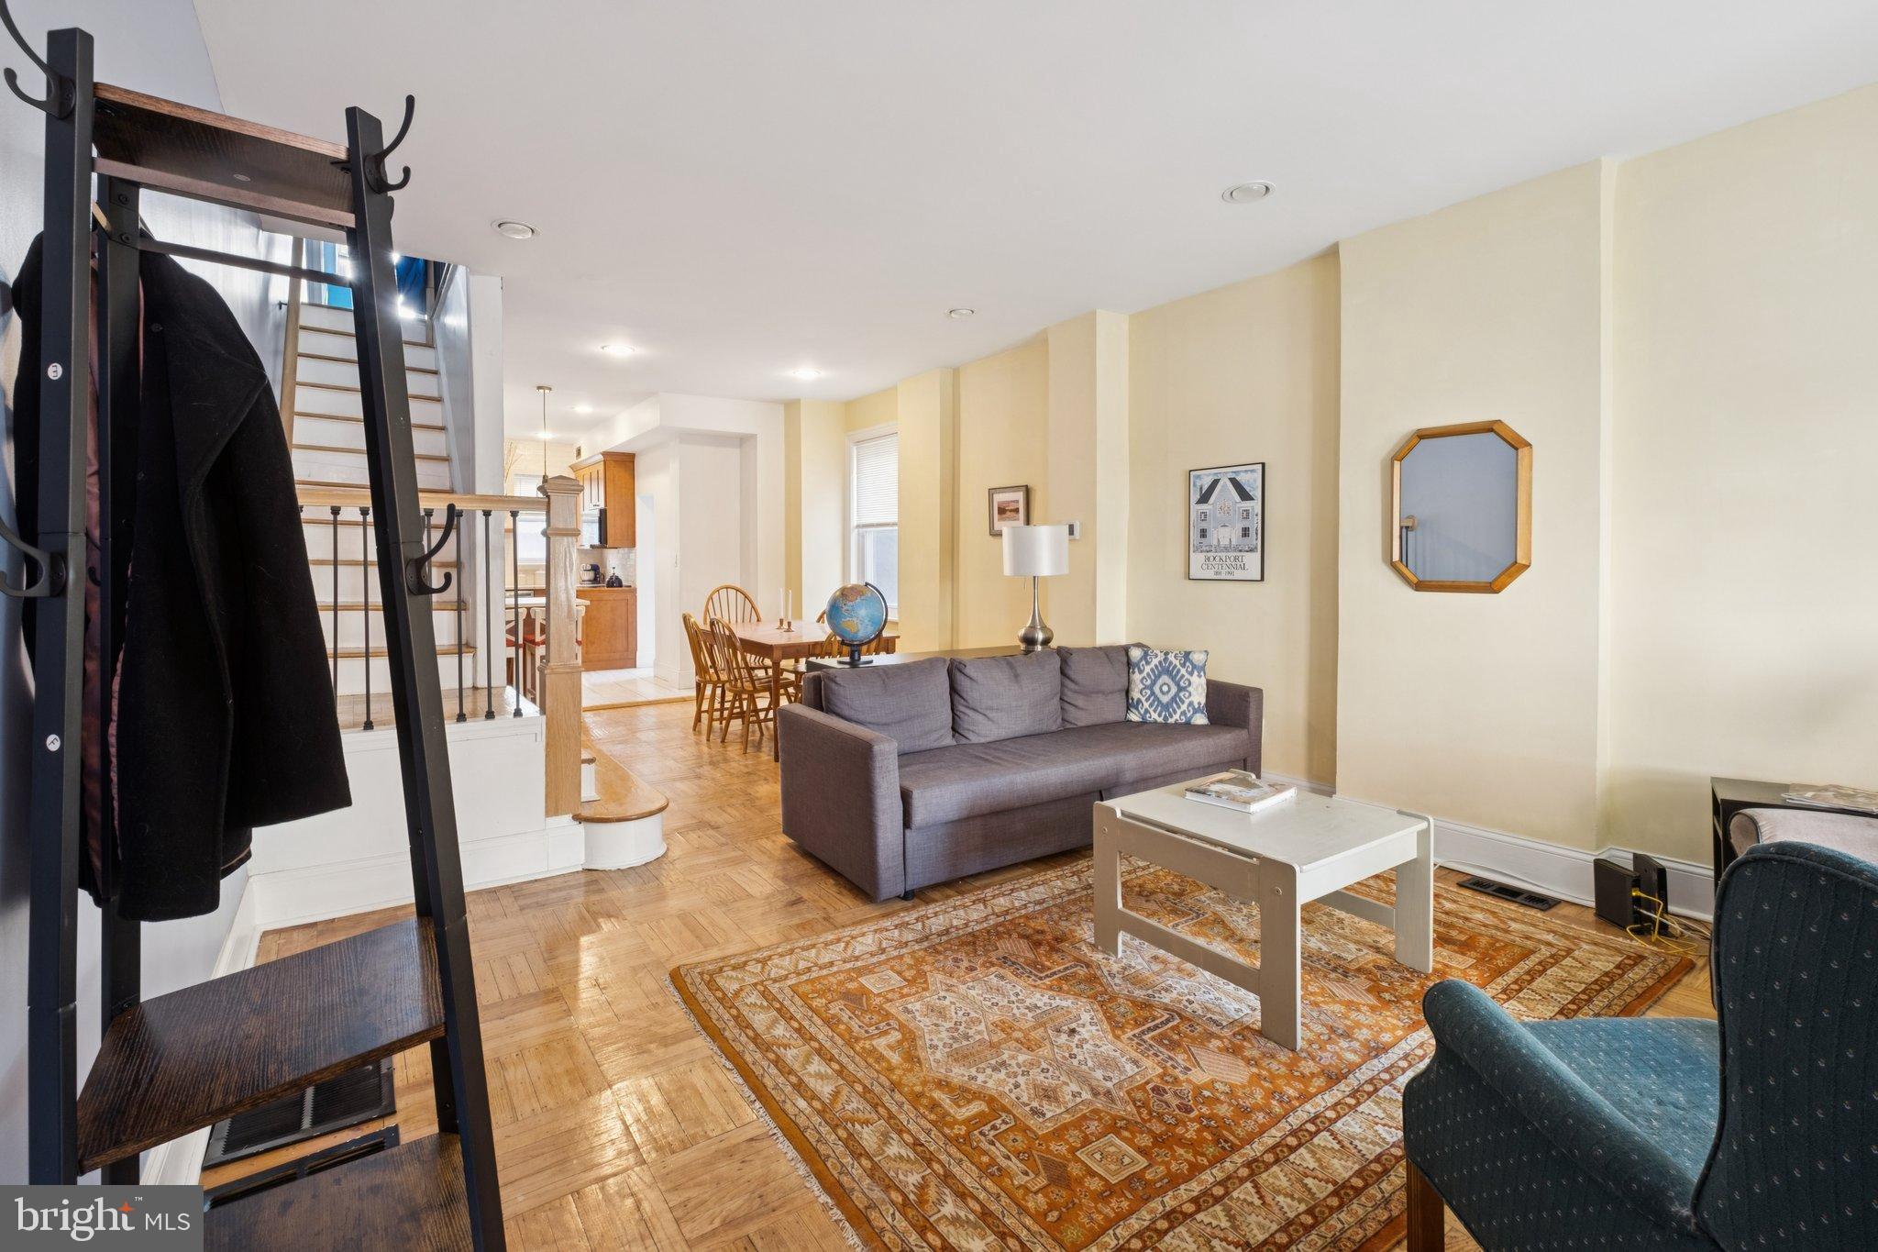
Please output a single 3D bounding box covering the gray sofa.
[{"bbox_3d":[0.492,0.549,3.849,2.270,0.800,1.000,-3,4,-34],"label":"gray sofa"}]

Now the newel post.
[{"bbox_3d":[-1.551,0.079,3.221,0.142,1.360,0.142,-3,4,-34],"label":"newel post"}]

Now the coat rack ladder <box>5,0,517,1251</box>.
[{"bbox_3d":[-0.765,0.325,0.925,0.400,1.800,0.450,-3,5,-41],"label":"coat rack ladder"}]

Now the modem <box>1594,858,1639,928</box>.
[{"bbox_3d":[2.336,0.933,2.697,0.032,0.195,0.140,-1,3,-3],"label":"modem"}]

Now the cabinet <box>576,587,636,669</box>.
[{"bbox_3d":[-3.830,0.030,8.920,0.620,0.920,0.650,-3,4,-36],"label":"cabinet"}]

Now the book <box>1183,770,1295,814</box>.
[{"bbox_3d":[1.028,0.570,2.658,0.285,0.027,0.220,-3,5,-44],"label":"book"}]

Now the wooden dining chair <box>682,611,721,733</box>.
[{"bbox_3d":[-1.620,0.345,5.850,0.520,0.930,0.450,-2,4,-35],"label":"wooden dining chair"}]

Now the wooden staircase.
[{"bbox_3d":[-3.250,-0.890,4.500,0.800,2.340,2.150,-3,4,-37],"label":"wooden staircase"}]

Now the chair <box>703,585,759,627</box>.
[{"bbox_3d":[-1.680,0.211,6.684,0.510,1.070,0.550,-3,4,-34],"label":"chair"}]

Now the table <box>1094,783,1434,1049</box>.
[{"bbox_3d":[1.048,0.845,2.577,0.720,0.500,0.720,-2,4,-35],"label":"table"}]

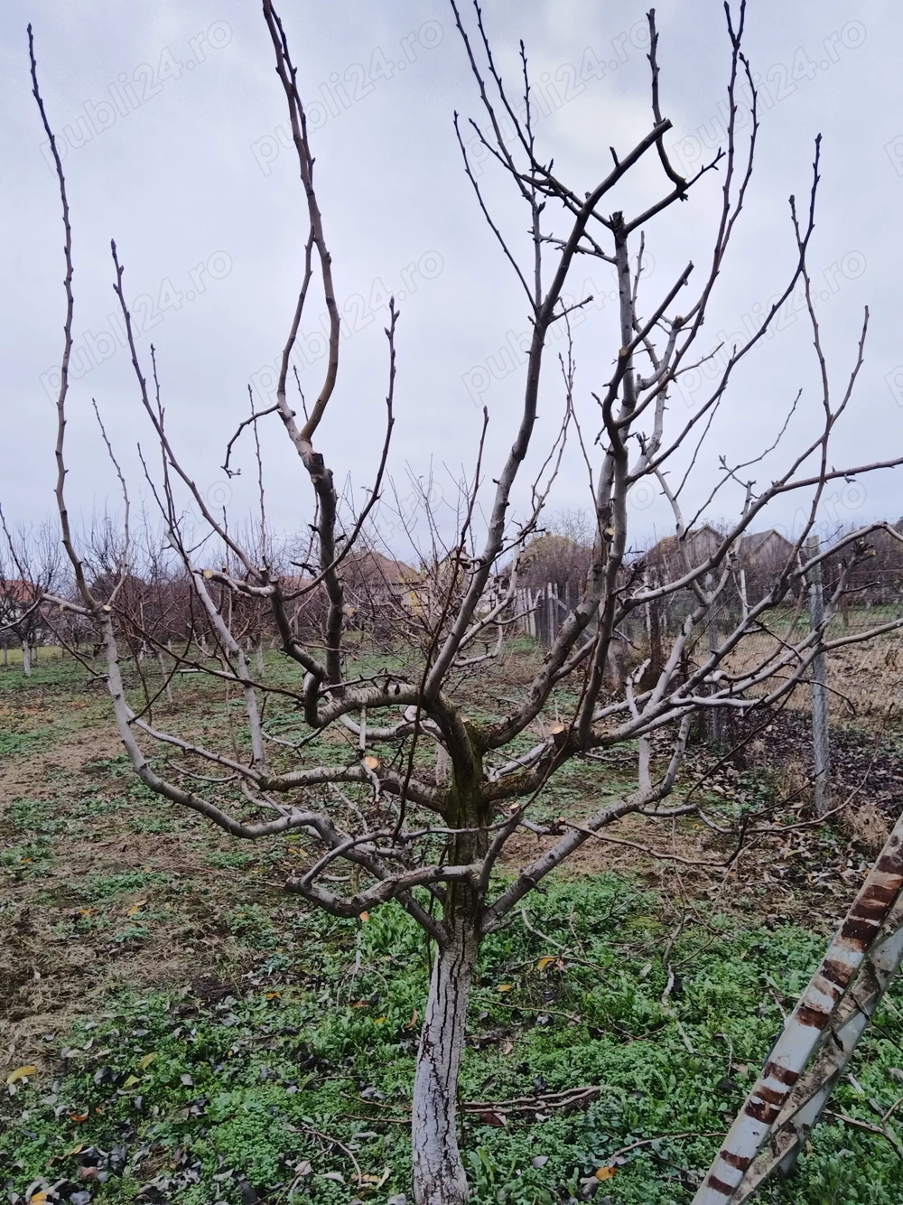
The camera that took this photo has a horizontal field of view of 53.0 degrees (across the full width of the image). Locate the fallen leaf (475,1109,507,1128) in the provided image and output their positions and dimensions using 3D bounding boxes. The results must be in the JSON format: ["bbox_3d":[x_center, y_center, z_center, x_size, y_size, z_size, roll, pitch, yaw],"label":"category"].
[{"bbox_3d":[0.109,1.438,2.520,0.085,0.026,0.055,0,0,5],"label":"fallen leaf"}]

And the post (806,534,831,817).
[{"bbox_3d":[2.574,0.491,6.370,0.090,1.974,0.090,-2,-1,7],"label":"post"}]

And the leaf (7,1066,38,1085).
[{"bbox_3d":[-1.297,1.426,2.730,0.095,0.022,0.045,0,0,-28],"label":"leaf"}]

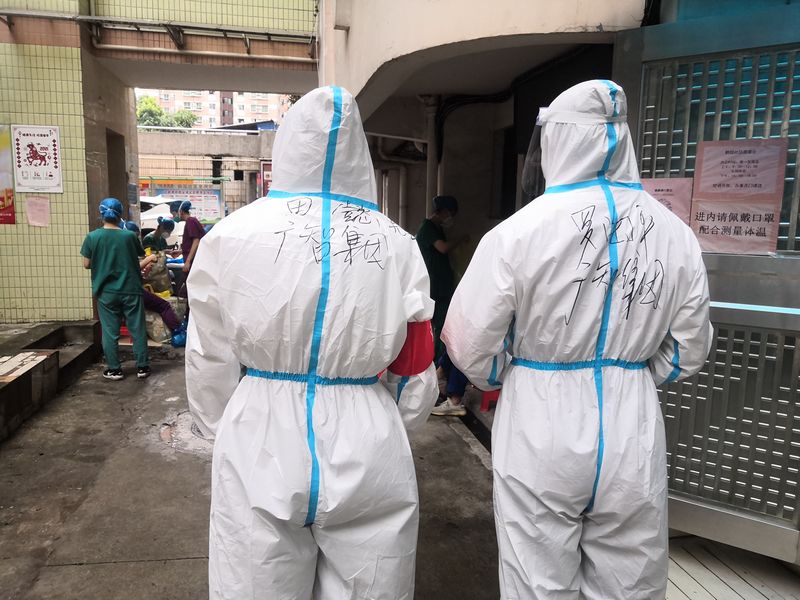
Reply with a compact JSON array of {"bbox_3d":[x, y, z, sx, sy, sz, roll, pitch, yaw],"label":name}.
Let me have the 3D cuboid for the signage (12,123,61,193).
[{"bbox_3d":[-3.395,-1.317,5.850,0.408,0.610,0.020,0,8,-11],"label":"signage"}]

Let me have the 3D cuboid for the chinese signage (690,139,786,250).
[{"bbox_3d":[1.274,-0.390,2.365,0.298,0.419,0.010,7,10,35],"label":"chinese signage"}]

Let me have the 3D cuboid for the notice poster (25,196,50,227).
[{"bbox_3d":[-3.428,-0.836,5.915,0.193,0.286,0.010,0,8,-11],"label":"notice poster"}]

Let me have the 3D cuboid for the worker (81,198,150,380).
[{"bbox_3d":[-2.532,-0.098,5.600,0.520,1.640,0.360,0,8,-7],"label":"worker"}]

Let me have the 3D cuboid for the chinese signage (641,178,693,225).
[{"bbox_3d":[1.050,-0.345,2.534,0.220,0.294,0.010,7,10,35],"label":"chinese signage"}]

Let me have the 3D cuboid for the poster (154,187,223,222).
[{"bbox_3d":[-5.418,-2.407,16.003,1.669,0.884,0.030,0,8,-8],"label":"poster"}]

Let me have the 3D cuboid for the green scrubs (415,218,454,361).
[{"bbox_3d":[0.275,-0.038,5.200,0.360,1.280,0.460,1,8,0],"label":"green scrubs"}]

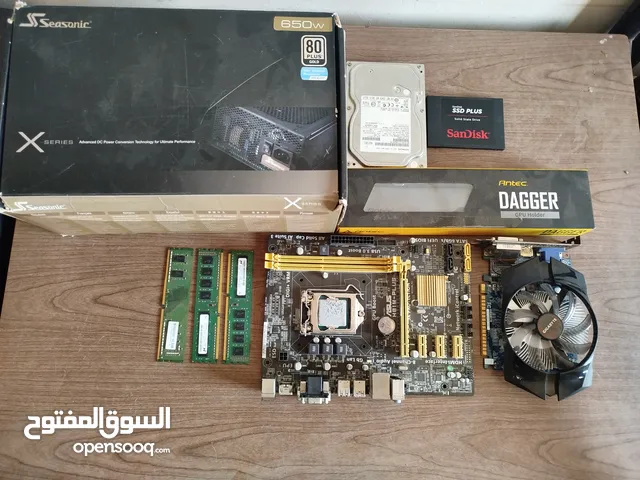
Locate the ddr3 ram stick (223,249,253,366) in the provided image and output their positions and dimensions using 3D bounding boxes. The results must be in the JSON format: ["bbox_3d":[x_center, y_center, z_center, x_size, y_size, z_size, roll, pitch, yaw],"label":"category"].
[{"bbox_3d":[-0.096,0.078,0.527,0.030,0.003,0.133,1,78,-1],"label":"ddr3 ram stick"}]

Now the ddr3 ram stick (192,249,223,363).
[{"bbox_3d":[-0.133,0.076,0.527,0.030,0.003,0.133,1,78,-1],"label":"ddr3 ram stick"}]

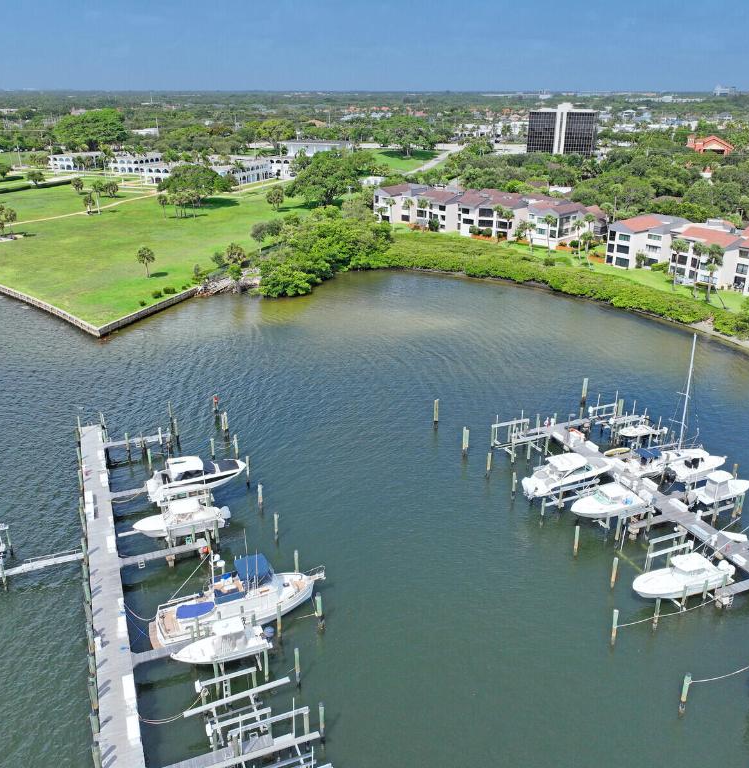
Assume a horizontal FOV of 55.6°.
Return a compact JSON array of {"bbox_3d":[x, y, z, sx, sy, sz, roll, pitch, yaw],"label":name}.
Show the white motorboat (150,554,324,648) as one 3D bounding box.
[{"bbox_3d":[-10.070,16.031,53.579,13.200,4.600,4.100,-8,24,-19],"label":"white motorboat"}]

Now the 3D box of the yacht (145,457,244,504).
[{"bbox_3d":[-16.911,8.781,68.112,9.400,3.400,3.100,-7,24,-17],"label":"yacht"}]

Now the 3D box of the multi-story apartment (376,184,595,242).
[{"bbox_3d":[29.641,-49.948,204.831,63.000,10.500,18.000,18,29,37],"label":"multi-story apartment"}]

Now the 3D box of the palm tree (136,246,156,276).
[{"bbox_3d":[-46.320,-24.756,145.025,3.755,6.146,3.755,0,23,0],"label":"palm tree"}]

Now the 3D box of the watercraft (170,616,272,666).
[{"bbox_3d":[-10.700,18.636,50.351,7.200,3.100,2.450,-9,24,-20],"label":"watercraft"}]

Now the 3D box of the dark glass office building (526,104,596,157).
[{"bbox_3d":[101.188,-136.393,383.164,34.000,27.500,20.000,8,24,18],"label":"dark glass office building"}]

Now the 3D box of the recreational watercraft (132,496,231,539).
[{"bbox_3d":[-17.692,12.530,64.999,8.400,3.200,2.700,-9,24,-20],"label":"recreational watercraft"}]

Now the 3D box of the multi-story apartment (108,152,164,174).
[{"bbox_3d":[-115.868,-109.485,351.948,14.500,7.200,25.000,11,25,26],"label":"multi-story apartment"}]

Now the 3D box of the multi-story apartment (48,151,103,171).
[{"bbox_3d":[-150.008,-113.499,361.664,14.500,7.200,23.000,11,25,26],"label":"multi-story apartment"}]

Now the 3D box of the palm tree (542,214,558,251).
[{"bbox_3d":[40.067,-34.013,162.342,2.835,9.131,2.835,0,23,0],"label":"palm tree"}]

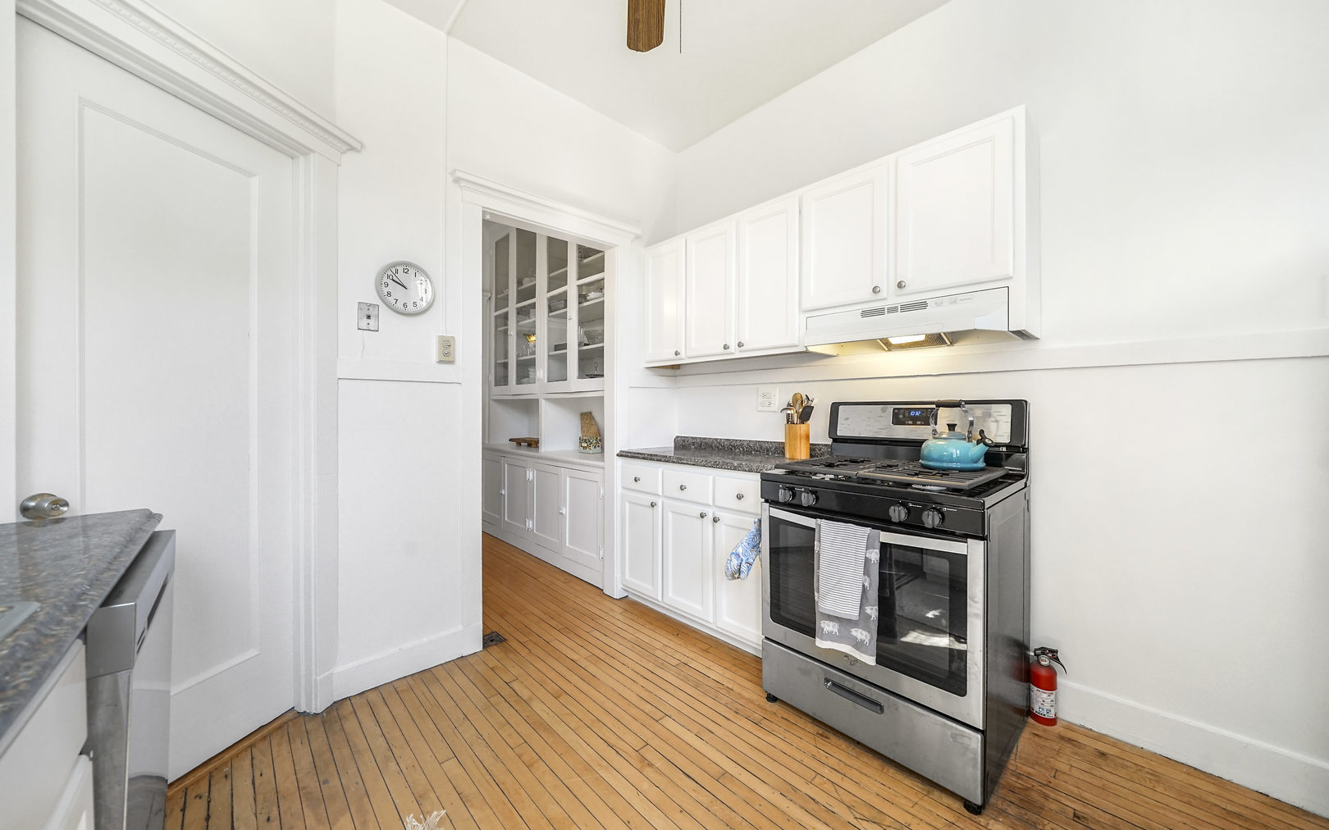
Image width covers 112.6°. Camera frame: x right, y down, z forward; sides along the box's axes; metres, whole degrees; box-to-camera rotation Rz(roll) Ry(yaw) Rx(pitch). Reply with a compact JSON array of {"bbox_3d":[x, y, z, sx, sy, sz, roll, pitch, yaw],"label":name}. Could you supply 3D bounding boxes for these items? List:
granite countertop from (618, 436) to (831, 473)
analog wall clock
[{"bbox_3d":[0.301,0.209,2.497,0.515,0.112,1.110,-2,2,-45],"label":"granite countertop"},{"bbox_3d":[-1.126,-0.554,1.932,0.228,0.226,0.040,-2,2,-42],"label":"analog wall clock"}]

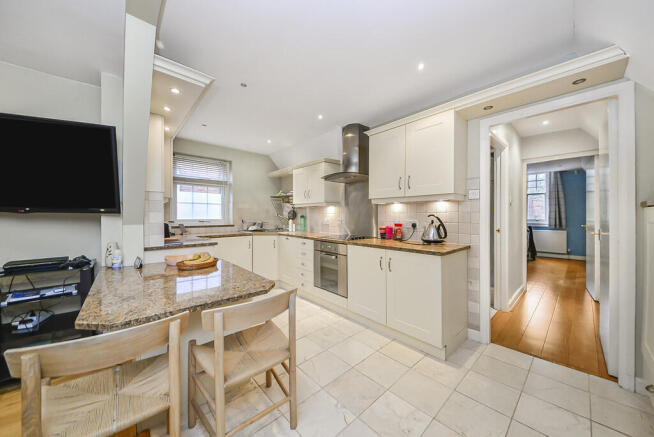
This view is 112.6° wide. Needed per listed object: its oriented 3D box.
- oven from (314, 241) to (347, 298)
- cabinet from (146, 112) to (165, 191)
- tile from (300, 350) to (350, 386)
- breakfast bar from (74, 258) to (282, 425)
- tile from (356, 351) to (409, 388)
[{"bbox_3d":[0.232,0.590,2.839,0.570,0.599,0.597,0,0,-42],"label":"oven"},{"bbox_3d":[-1.809,-0.605,2.136,0.310,0.730,0.400,-1,1,-43],"label":"cabinet"},{"bbox_3d":[-0.014,1.167,1.712,0.314,0.010,0.303,0,0,-42],"label":"tile"},{"bbox_3d":[-1.083,0.804,1.600,0.900,0.745,1.420,-1,1,-43],"label":"breakfast bar"},{"bbox_3d":[0.430,1.169,1.705,0.314,0.010,0.303,0,0,-42],"label":"tile"}]

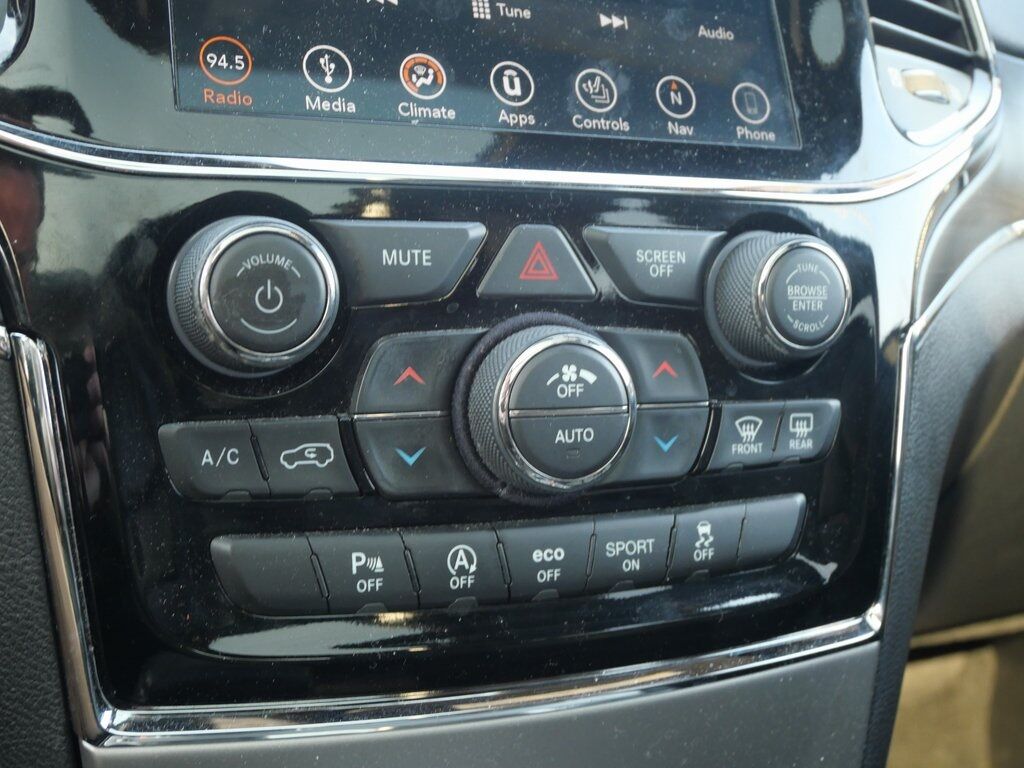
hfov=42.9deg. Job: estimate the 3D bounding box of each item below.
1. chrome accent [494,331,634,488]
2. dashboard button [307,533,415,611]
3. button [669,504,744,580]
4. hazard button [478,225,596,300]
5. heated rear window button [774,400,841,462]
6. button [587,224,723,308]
[{"bbox_3d":[0.013,0.006,0.308,0.037,0.037,0.005,-2,-1,-25],"label":"chrome accent"},{"bbox_3d":[-0.035,0.043,0.301,0.027,0.019,0.007,-2,-1,-25],"label":"dashboard button"},{"bbox_3d":[0.049,0.041,0.341,0.025,0.019,0.007,-2,-1,-25],"label":"button"},{"bbox_3d":[0.006,-0.030,0.322,0.033,0.018,0.006,-2,-1,-25],"label":"hazard button"},{"bbox_3d":[0.079,0.013,0.359,0.023,0.017,0.008,-1,4,-25],"label":"heated rear window button"},{"bbox_3d":[0.037,-0.030,0.336,0.043,0.020,0.006,-2,-1,-25],"label":"button"}]

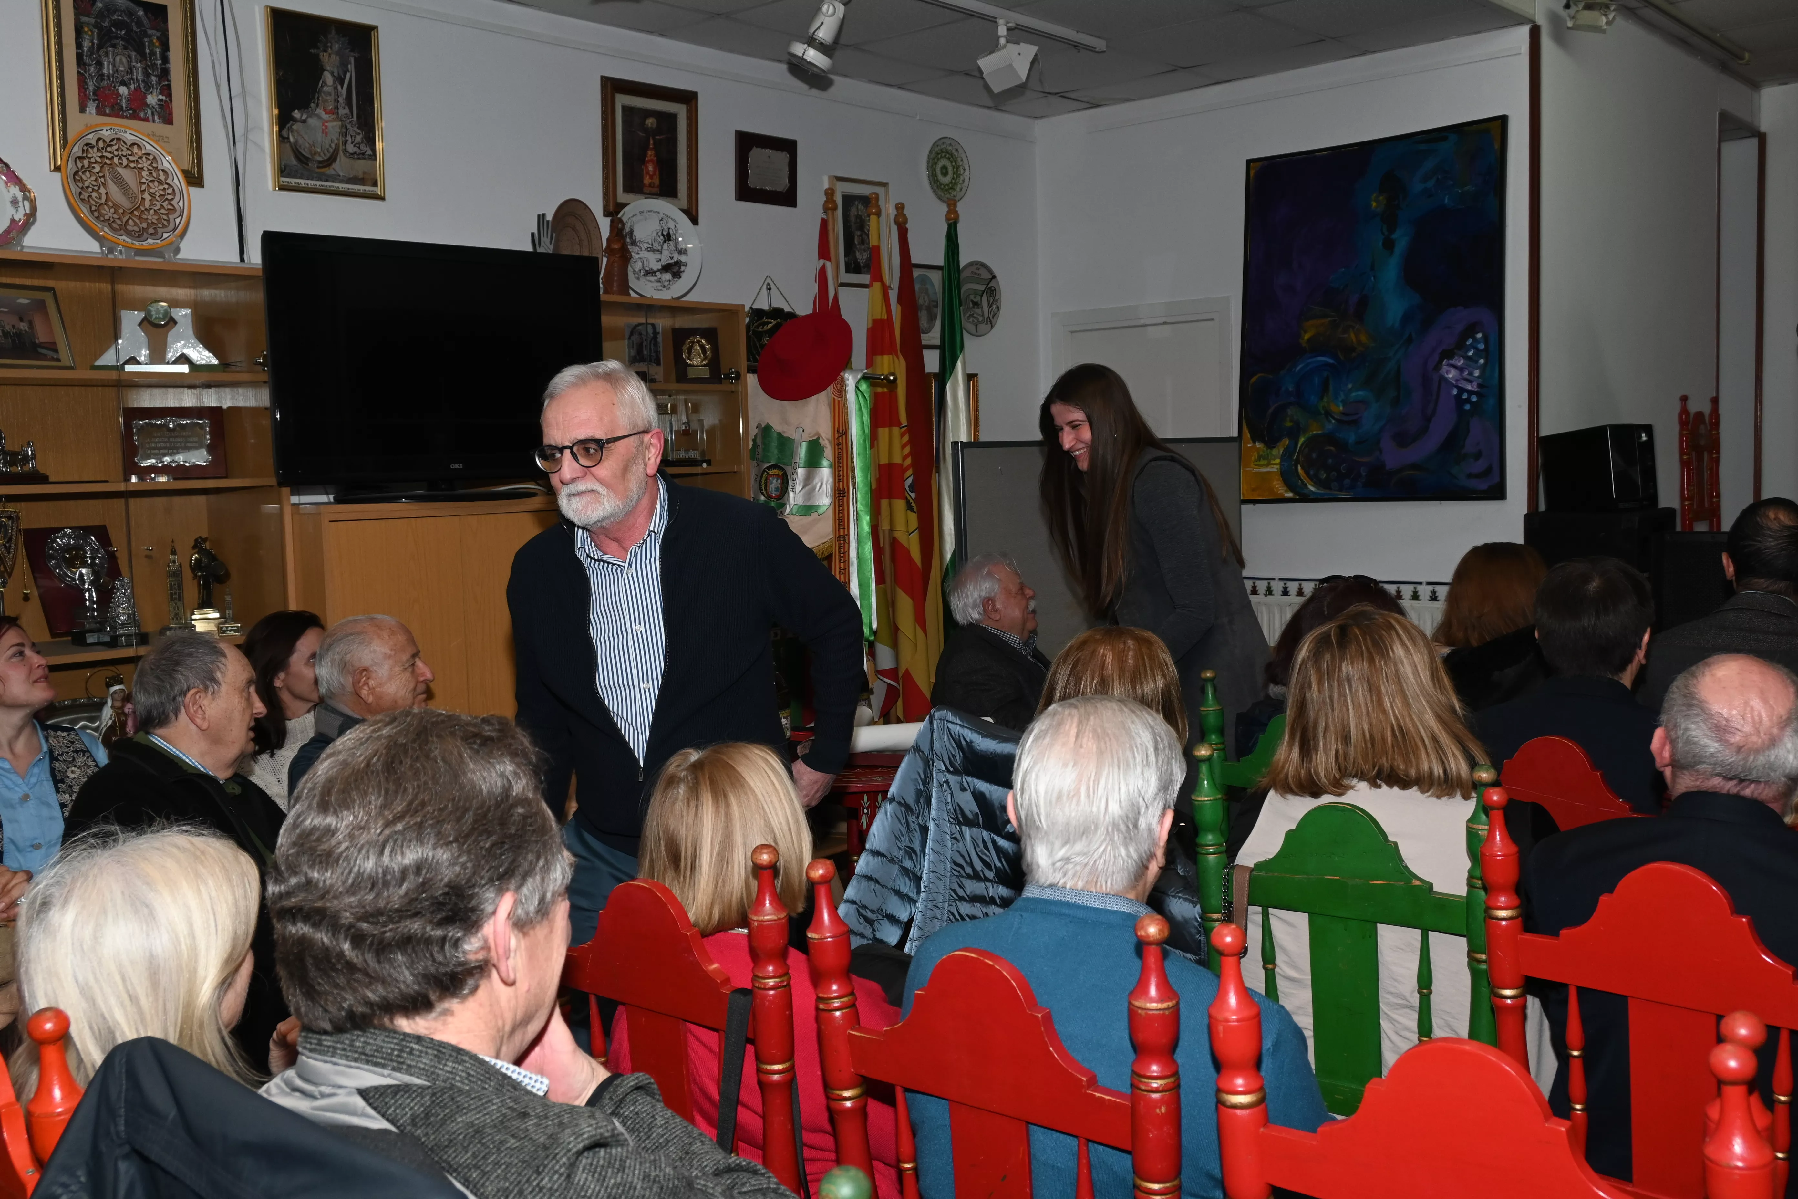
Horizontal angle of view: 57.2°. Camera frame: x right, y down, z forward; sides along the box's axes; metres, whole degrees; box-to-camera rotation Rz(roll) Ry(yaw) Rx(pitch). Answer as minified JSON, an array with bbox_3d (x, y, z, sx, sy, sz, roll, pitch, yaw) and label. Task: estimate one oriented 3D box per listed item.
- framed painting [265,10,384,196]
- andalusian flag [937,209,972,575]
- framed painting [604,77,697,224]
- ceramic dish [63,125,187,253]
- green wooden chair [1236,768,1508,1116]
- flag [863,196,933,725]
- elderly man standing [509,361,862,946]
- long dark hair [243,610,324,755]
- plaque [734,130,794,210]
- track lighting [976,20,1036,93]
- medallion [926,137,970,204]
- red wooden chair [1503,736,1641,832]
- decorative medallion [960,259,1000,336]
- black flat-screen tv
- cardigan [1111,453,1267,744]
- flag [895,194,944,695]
[{"bbox_3d":[-1.602,-1.375,4.603,0.025,0.491,0.337,3,6,42],"label":"framed painting"},{"bbox_3d":[0.197,-0.479,5.500,0.160,1.670,0.170,-1,5,3],"label":"andalusian flag"},{"bbox_3d":[-0.839,-1.521,5.594,0.030,0.450,0.405,3,6,42],"label":"framed painting"},{"bbox_3d":[-1.871,-1.001,4.002,0.035,0.313,0.313,-16,-5,38],"label":"ceramic dish"},{"bbox_3d":[0.751,0.727,2.539,0.460,1.050,0.450,2,6,36],"label":"green wooden chair"},{"bbox_3d":[-0.011,-0.434,5.330,0.210,1.720,0.200,-1,5,3],"label":"flag"},{"bbox_3d":[-0.307,0.460,2.534,0.530,1.640,0.410,0,5,21],"label":"elderly man standing"},{"bbox_3d":[-1.272,0.172,3.420,0.190,0.310,0.180,-1,5,6],"label":"long dark hair"},{"bbox_3d":[-0.477,-1.517,5.836,0.025,0.239,0.299,3,6,42],"label":"plaque"},{"bbox_3d":[0.369,-1.793,5.470,0.150,0.220,0.185,6,1,-28],"label":"track lighting"},{"bbox_3d":[0.188,-1.702,6.554,0.030,0.263,0.263,3,6,42],"label":"medallion"},{"bbox_3d":[1.250,0.680,2.929,0.450,1.050,0.460,-6,6,-42],"label":"red wooden chair"},{"bbox_3d":[0.349,-1.269,6.931,0.030,0.320,0.315,3,6,42],"label":"decorative medallion"},{"bbox_3d":[-1.277,-0.663,4.644,0.100,0.655,1.065,3,6,42],"label":"black flat-screen tv"},{"bbox_3d":[0.650,0.026,3.750,0.330,0.700,0.430,-14,6,-7],"label":"cardigan"},{"bbox_3d":[0.058,-0.473,5.480,0.190,1.670,0.180,-1,5,3],"label":"flag"}]

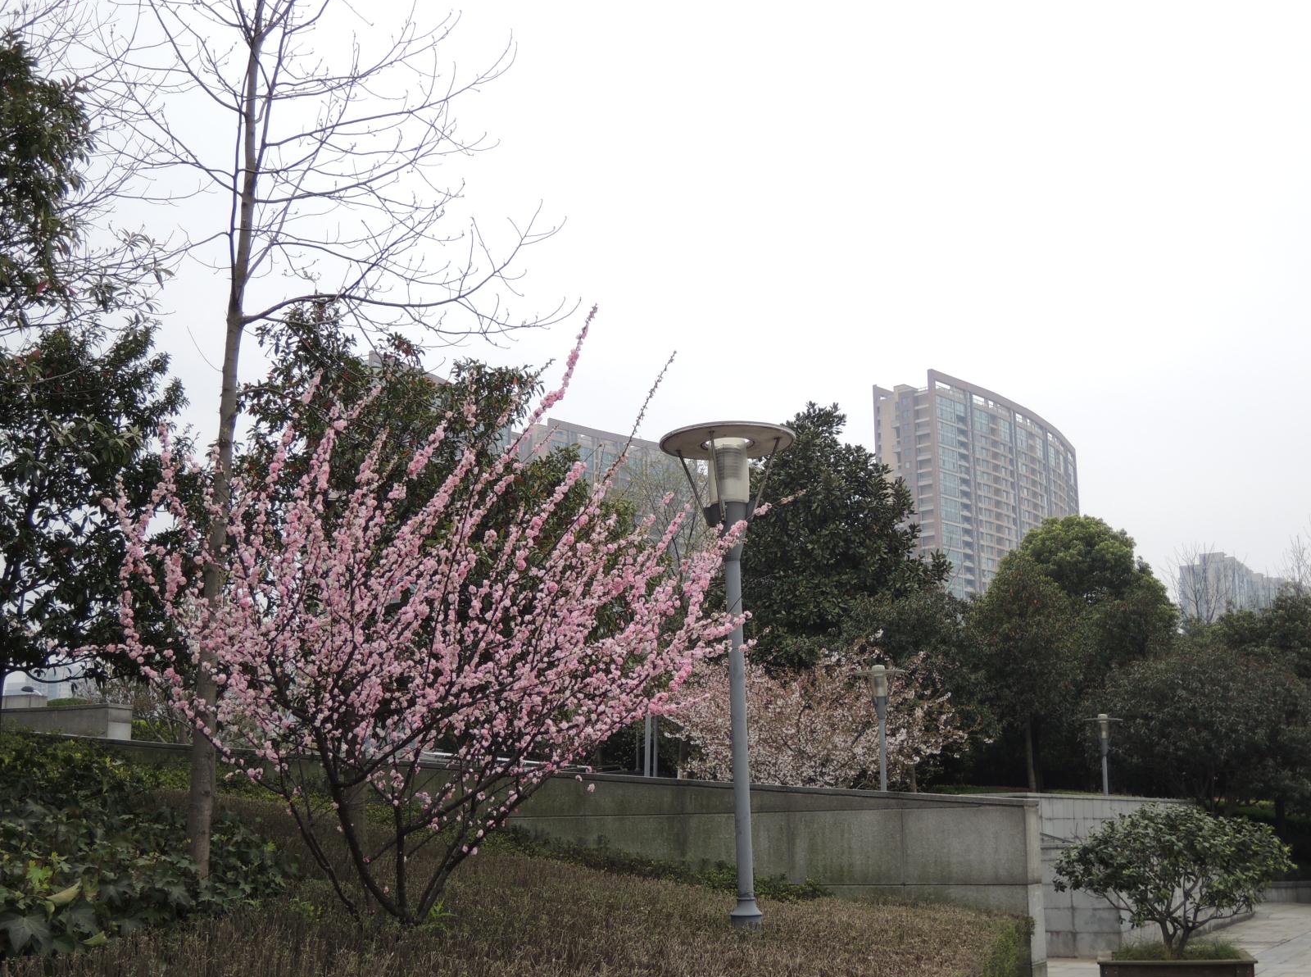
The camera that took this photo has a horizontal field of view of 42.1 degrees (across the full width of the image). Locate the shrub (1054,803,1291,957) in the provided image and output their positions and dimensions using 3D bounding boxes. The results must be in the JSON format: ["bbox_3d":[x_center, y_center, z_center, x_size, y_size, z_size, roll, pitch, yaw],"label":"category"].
[{"bbox_3d":[3.956,3.006,13.100,1.757,1.152,1.669,-2,-11,0],"label":"shrub"}]

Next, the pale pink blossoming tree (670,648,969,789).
[{"bbox_3d":[2.960,4.647,31.000,5.398,3.505,4.858,-2,-11,0],"label":"pale pink blossoming tree"}]

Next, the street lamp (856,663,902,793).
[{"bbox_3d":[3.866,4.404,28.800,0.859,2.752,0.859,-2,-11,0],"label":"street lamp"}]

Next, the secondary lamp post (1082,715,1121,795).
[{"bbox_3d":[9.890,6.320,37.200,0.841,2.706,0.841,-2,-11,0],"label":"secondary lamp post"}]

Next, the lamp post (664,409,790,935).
[{"bbox_3d":[0.514,1.189,10.800,0.889,3.103,0.889,-2,-11,0],"label":"lamp post"}]

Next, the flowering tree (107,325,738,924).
[{"bbox_3d":[-1.174,0.649,8.800,3.201,3.098,2.721,-2,-11,0],"label":"flowering tree"}]

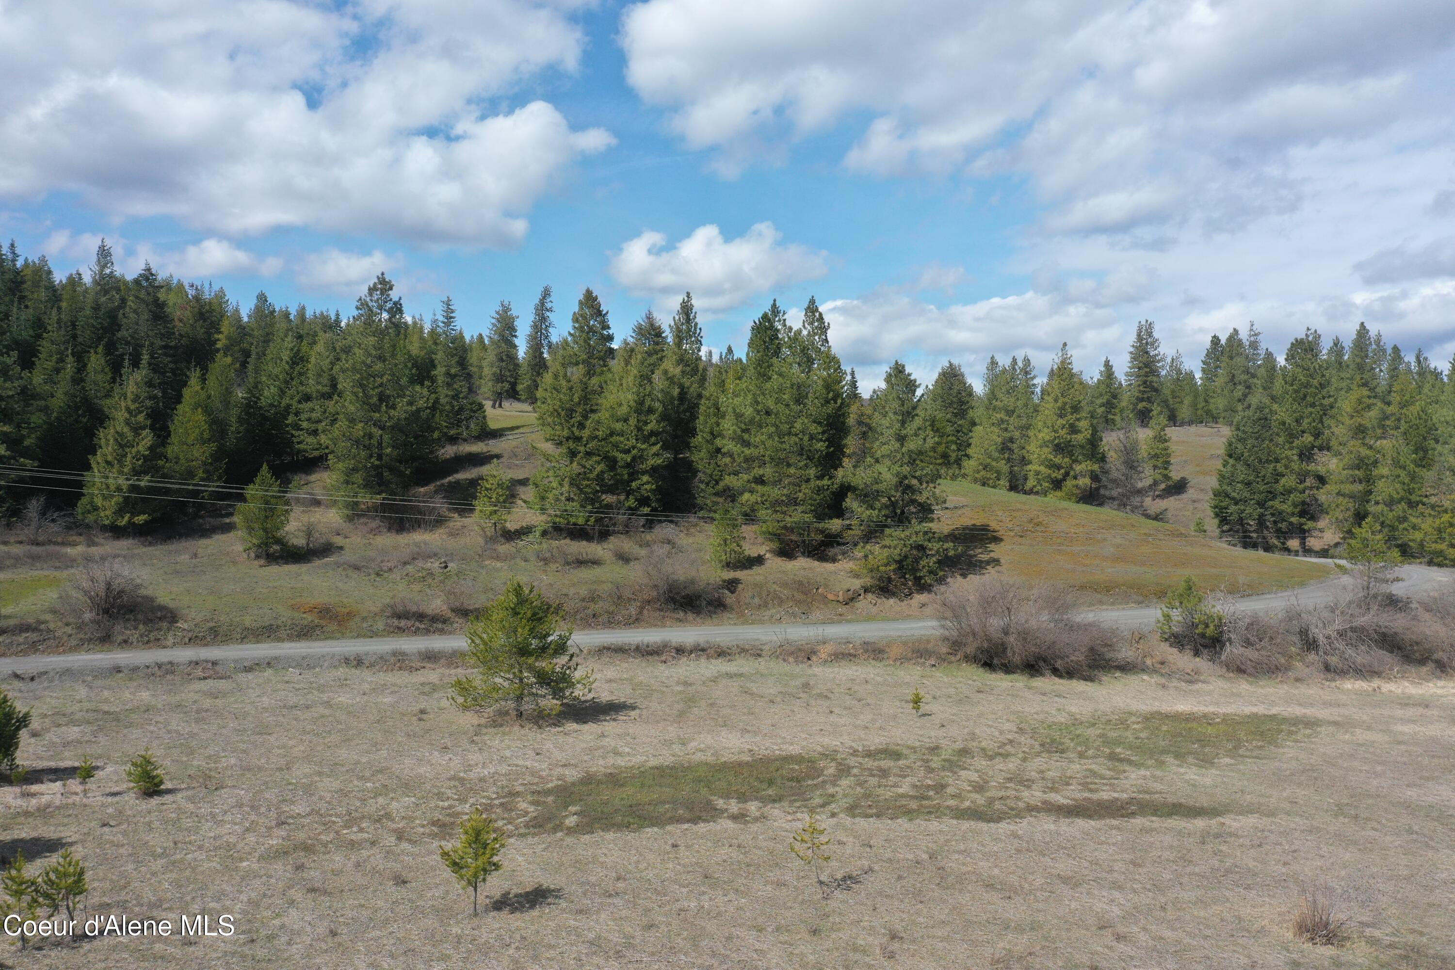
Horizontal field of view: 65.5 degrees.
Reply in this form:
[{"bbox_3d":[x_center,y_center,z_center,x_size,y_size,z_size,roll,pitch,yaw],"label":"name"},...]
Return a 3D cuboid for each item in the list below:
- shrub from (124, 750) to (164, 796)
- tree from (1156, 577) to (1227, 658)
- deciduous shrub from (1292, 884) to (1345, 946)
[{"bbox_3d":[-20.739,10.174,40.254,1.460,1.590,1.380,0,2,0],"label":"shrub"},{"bbox_3d":[26.640,7.505,64.915,4.110,4.460,3.700,0,2,0],"label":"tree"},{"bbox_3d":[14.845,10.715,28.393,1.340,1.420,1.210,0,2,0],"label":"deciduous shrub"}]

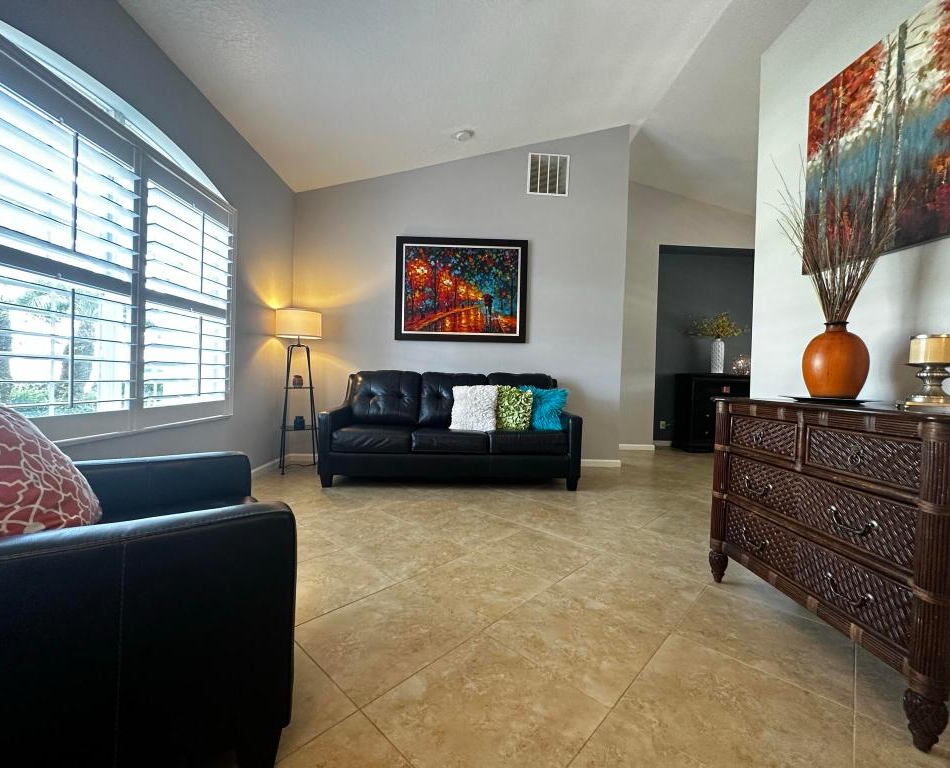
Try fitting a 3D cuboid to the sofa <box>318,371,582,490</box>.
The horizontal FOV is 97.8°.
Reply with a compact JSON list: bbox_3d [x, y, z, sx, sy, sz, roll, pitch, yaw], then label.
[{"bbox_3d":[-0.206,0.388,3.933,2.190,0.975,0.960,1,1,-2],"label":"sofa"}]

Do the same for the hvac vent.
[{"bbox_3d":[0.798,-2.265,4.476,0.448,0.448,0.020,1,1,-2],"label":"hvac vent"}]

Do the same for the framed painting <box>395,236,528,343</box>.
[{"bbox_3d":[-0.139,-1.011,4.457,1.420,1.112,0.040,1,1,-2],"label":"framed painting"}]

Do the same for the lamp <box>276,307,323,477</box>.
[{"bbox_3d":[-1.710,0.073,4.000,0.410,1.530,0.410,1,1,-2],"label":"lamp"}]

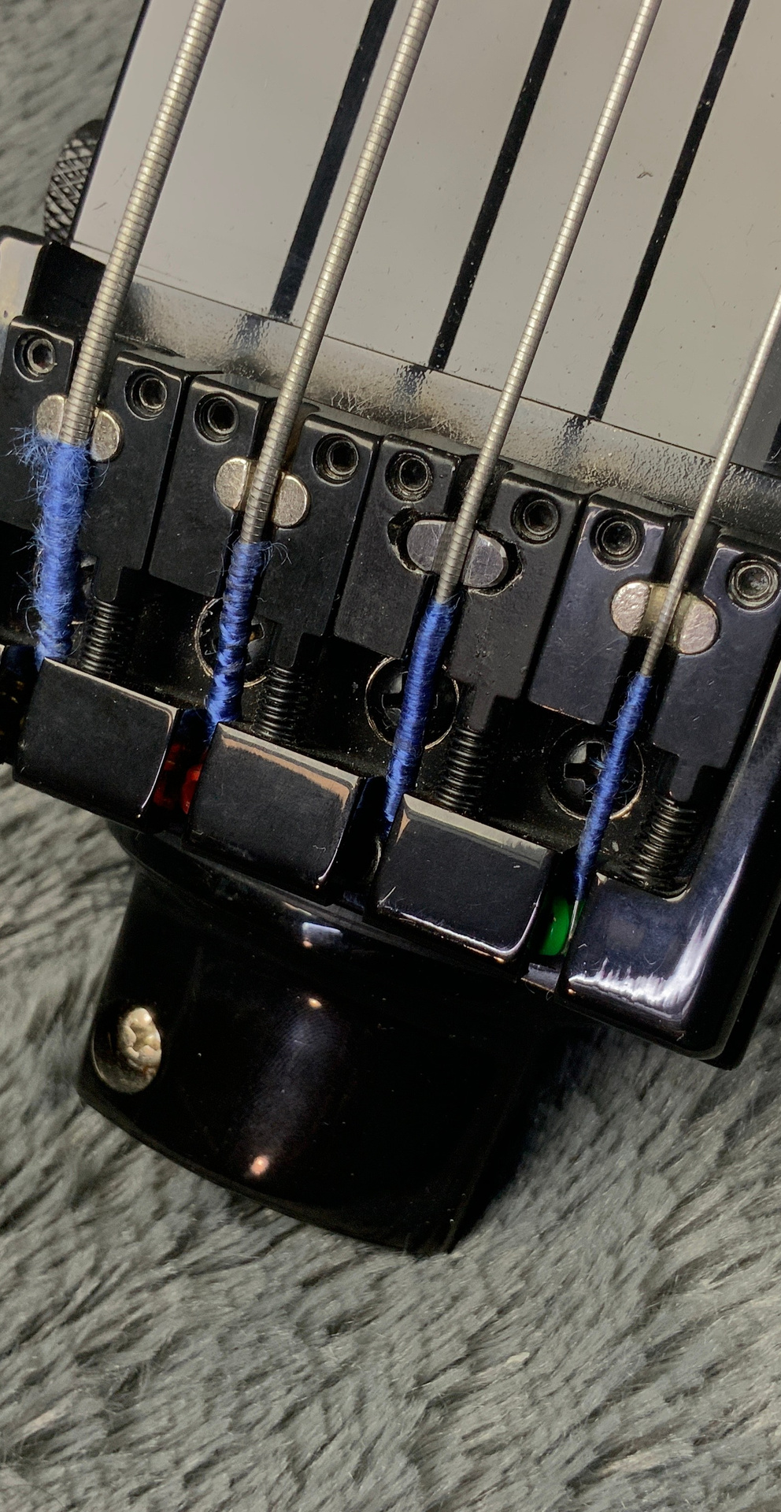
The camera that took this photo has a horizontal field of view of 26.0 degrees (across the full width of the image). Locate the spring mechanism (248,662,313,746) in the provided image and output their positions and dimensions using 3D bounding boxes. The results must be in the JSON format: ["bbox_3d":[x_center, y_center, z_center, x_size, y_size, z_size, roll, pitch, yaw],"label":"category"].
[{"bbox_3d":[-0.011,-0.005,0.164,0.004,0.004,0.007,20,118,11],"label":"spring mechanism"}]

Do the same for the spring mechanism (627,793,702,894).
[{"bbox_3d":[0.025,0.008,0.157,0.004,0.004,0.009,20,118,11],"label":"spring mechanism"}]

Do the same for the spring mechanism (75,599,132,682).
[{"bbox_3d":[-0.029,-0.012,0.168,0.004,0.004,0.007,20,118,11],"label":"spring mechanism"}]

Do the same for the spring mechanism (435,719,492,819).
[{"bbox_3d":[0.007,0.001,0.161,0.004,0.004,0.008,20,118,11],"label":"spring mechanism"}]

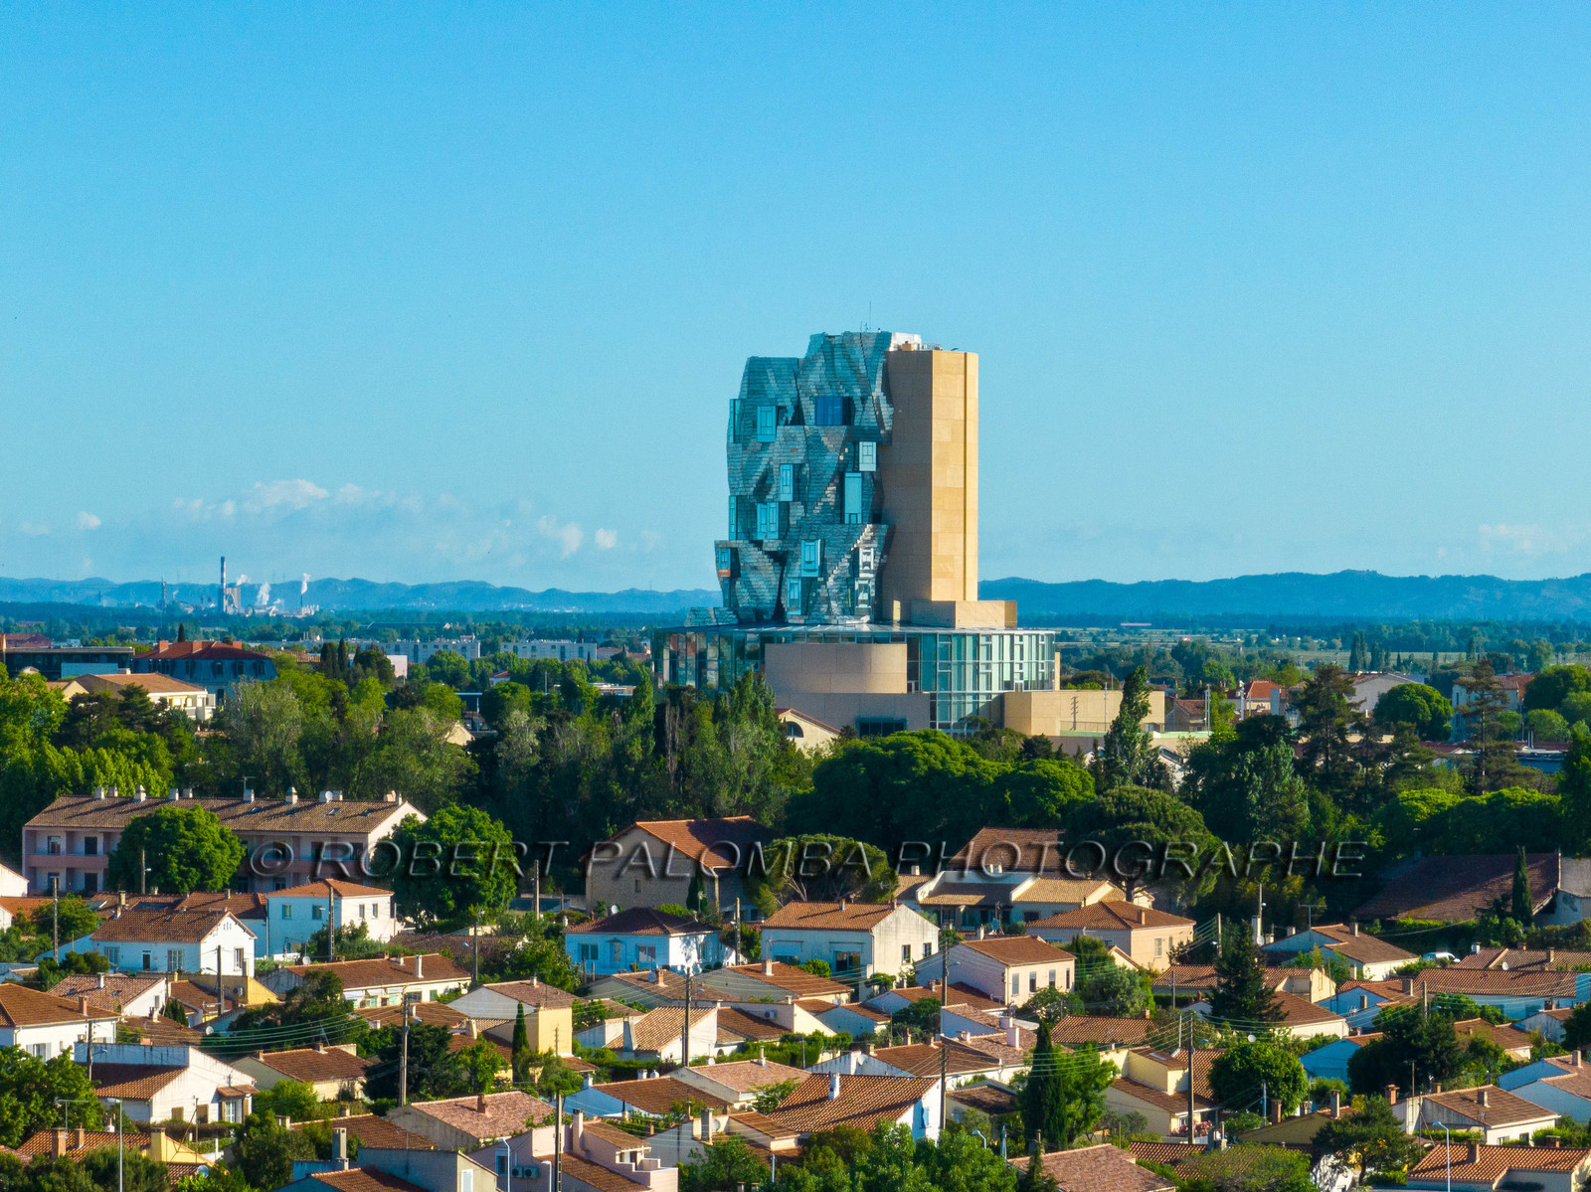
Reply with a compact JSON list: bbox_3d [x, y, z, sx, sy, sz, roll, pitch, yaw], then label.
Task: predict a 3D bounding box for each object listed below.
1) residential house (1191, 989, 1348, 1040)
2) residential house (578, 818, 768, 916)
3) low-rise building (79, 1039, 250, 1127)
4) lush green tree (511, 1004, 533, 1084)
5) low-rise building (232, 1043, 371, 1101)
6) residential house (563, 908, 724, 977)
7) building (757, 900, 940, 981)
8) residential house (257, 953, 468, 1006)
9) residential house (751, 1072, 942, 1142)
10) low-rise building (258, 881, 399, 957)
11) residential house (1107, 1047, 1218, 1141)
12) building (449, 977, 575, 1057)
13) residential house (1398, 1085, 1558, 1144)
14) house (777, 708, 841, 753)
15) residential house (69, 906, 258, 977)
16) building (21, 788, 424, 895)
[{"bbox_3d":[29.485,28.541,485.609,8.400,4.400,12.800,0,0,27],"label":"residential house"},{"bbox_3d":[-7.900,22.800,620.000,13.500,7.700,16.200,0,0,35],"label":"residential house"},{"bbox_3d":[-38.780,29.570,445.700,8.000,4.900,10.800,0,0,32],"label":"low-rise building"},{"bbox_3d":[-17.965,29.489,486.002,1.300,5.400,1.300,0,0,0],"label":"lush green tree"},{"bbox_3d":[-30.800,30.210,456.220,8.000,4.000,9.800,0,0,29],"label":"low-rise building"},{"bbox_3d":[-12.494,28.101,604.623,9.400,5.400,10.400,0,0,23],"label":"residential house"},{"bbox_3d":[4.550,28.260,598.980,10.400,7.000,9.900,0,0,33],"label":"building"},{"bbox_3d":[-32.231,29.281,552.002,6.500,4.200,20.000,0,0,30],"label":"residential house"},{"bbox_3d":[2.700,29.590,411.320,8.000,5.300,7.800,0,0,28],"label":"residential house"},{"bbox_3d":[-38.721,26.941,617.003,7.800,6.600,7.800,0,0,33],"label":"low-rise building"},{"bbox_3d":[20.260,29.330,428.350,6.500,5.700,6.400,0,0,28],"label":"residential house"},{"bbox_3d":[-19.067,29.135,501.002,8.000,5.900,9.200,0,0,27],"label":"building"},{"bbox_3d":[37.630,30.125,419.002,8.000,4.200,9.700,0,0,24],"label":"residential house"},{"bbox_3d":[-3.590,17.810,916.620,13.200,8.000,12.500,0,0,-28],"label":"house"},{"bbox_3d":[-51.880,28.980,620.420,10.800,5.200,8.700,0,0,29],"label":"residential house"},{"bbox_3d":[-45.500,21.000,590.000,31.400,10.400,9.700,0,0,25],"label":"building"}]

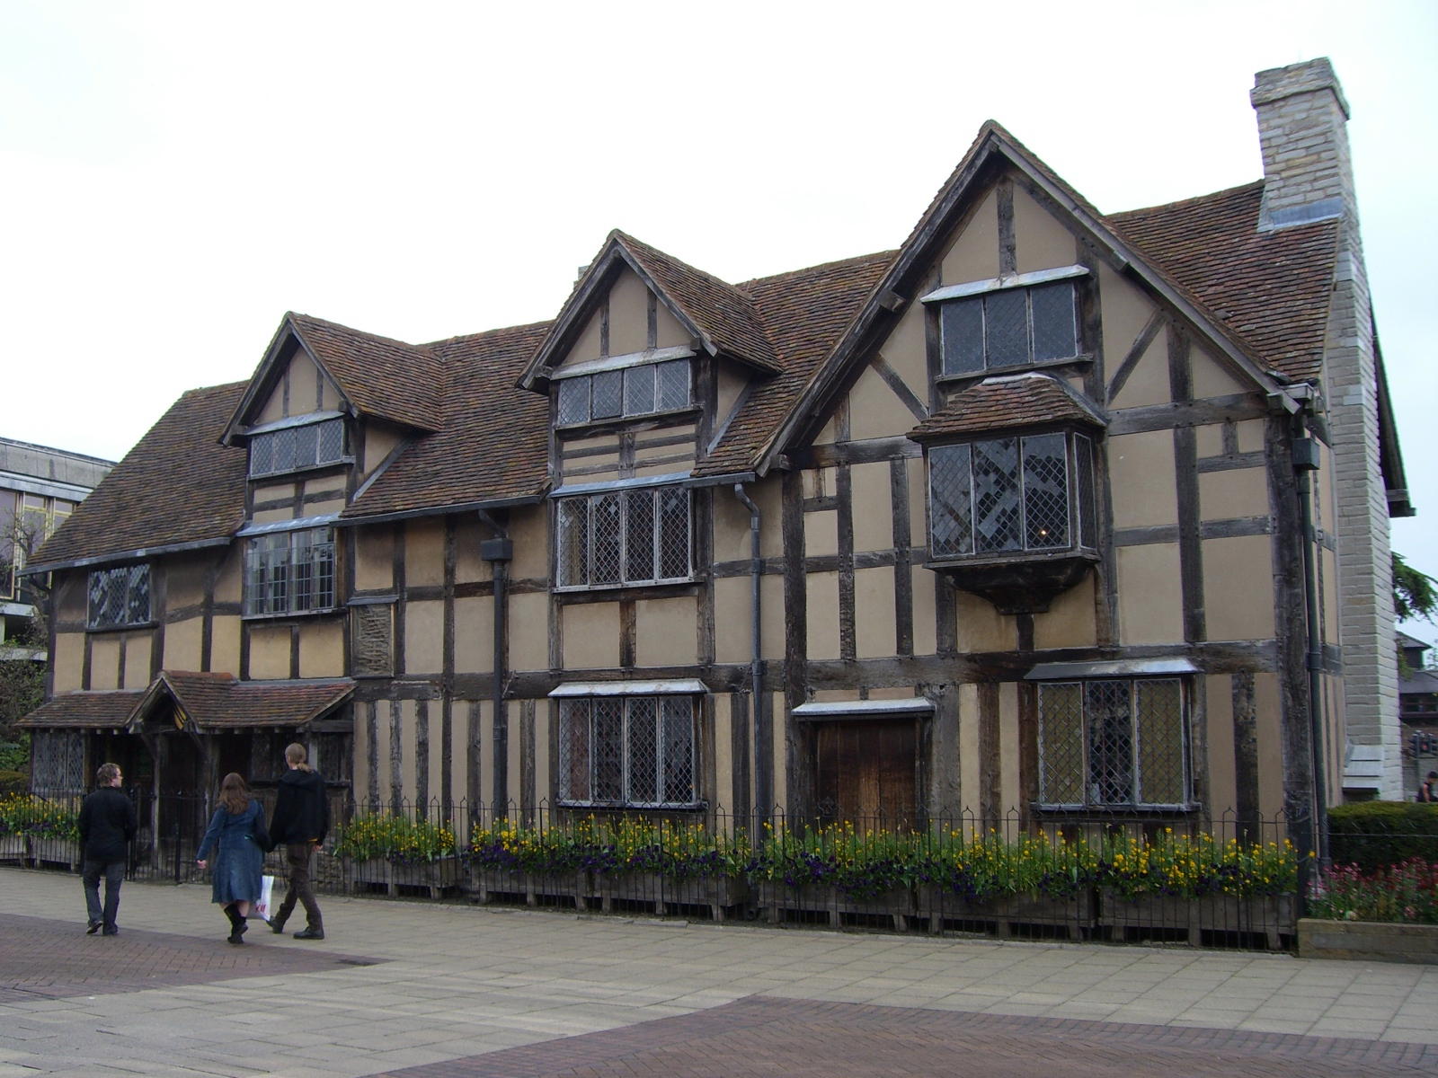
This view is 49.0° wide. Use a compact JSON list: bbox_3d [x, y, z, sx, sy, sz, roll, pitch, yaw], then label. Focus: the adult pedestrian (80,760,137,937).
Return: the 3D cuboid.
[{"bbox_3d":[-6.206,3.131,16.034,0.520,1.710,0.380,4,-8,-33],"label":"adult pedestrian"}]

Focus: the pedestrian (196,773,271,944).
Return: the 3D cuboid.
[{"bbox_3d":[-4.703,3.076,15.329,0.580,1.610,0.460,6,-9,-42],"label":"pedestrian"}]

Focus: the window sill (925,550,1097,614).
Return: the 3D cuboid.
[{"bbox_3d":[2.870,0.448,15.506,1.631,0.538,0.520,-6,-9,34],"label":"window sill"}]

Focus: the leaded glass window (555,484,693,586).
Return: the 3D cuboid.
[{"bbox_3d":[-1.140,-0.013,18.445,1.932,1.087,0.150,-5,-9,33],"label":"leaded glass window"}]

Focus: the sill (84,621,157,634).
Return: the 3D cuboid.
[{"bbox_3d":[-9.080,1.335,24.019,1.794,0.103,0.140,-6,-9,34],"label":"sill"}]

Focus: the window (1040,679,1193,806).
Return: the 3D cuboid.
[{"bbox_3d":[3.728,1.946,14.999,1.410,1.174,0.170,-5,-9,33],"label":"window"}]

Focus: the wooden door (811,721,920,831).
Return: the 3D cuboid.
[{"bbox_3d":[1.566,2.892,16.576,1.249,1.971,0.080,-6,-9,34],"label":"wooden door"}]

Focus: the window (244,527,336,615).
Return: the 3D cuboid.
[{"bbox_3d":[-5.841,0.454,21.460,1.742,1.090,0.150,-5,-9,33],"label":"window"}]

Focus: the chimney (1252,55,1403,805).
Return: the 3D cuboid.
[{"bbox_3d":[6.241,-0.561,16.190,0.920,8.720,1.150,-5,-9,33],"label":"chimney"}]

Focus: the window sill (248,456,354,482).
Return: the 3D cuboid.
[{"bbox_3d":[-5.825,-0.974,21.984,2.219,0.095,0.150,-6,-9,34],"label":"window sill"}]

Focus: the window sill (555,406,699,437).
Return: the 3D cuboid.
[{"bbox_3d":[-1.104,-1.382,18.584,2.025,0.118,0.180,-5,-9,33],"label":"window sill"}]

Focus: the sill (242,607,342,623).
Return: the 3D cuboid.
[{"bbox_3d":[-5.777,1.031,21.350,1.971,0.074,0.180,-5,-9,33],"label":"sill"}]

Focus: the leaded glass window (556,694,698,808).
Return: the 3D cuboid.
[{"bbox_3d":[-1.073,2.429,18.076,1.937,1.226,0.160,-5,-9,33],"label":"leaded glass window"}]

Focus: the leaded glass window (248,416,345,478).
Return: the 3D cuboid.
[{"bbox_3d":[-5.923,-1.273,22.141,1.987,0.641,0.100,-6,-9,34],"label":"leaded glass window"}]

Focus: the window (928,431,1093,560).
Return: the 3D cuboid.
[{"bbox_3d":[2.876,-0.409,15.619,1.554,1.195,0.450,-6,-9,34],"label":"window"}]

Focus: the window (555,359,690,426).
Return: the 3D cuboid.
[{"bbox_3d":[-1.162,-1.721,18.710,1.911,0.546,0.120,-5,-9,33],"label":"window"}]

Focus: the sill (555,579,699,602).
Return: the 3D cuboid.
[{"bbox_3d":[-1.101,0.612,18.538,2.164,0.141,0.140,-6,-9,34],"label":"sill"}]

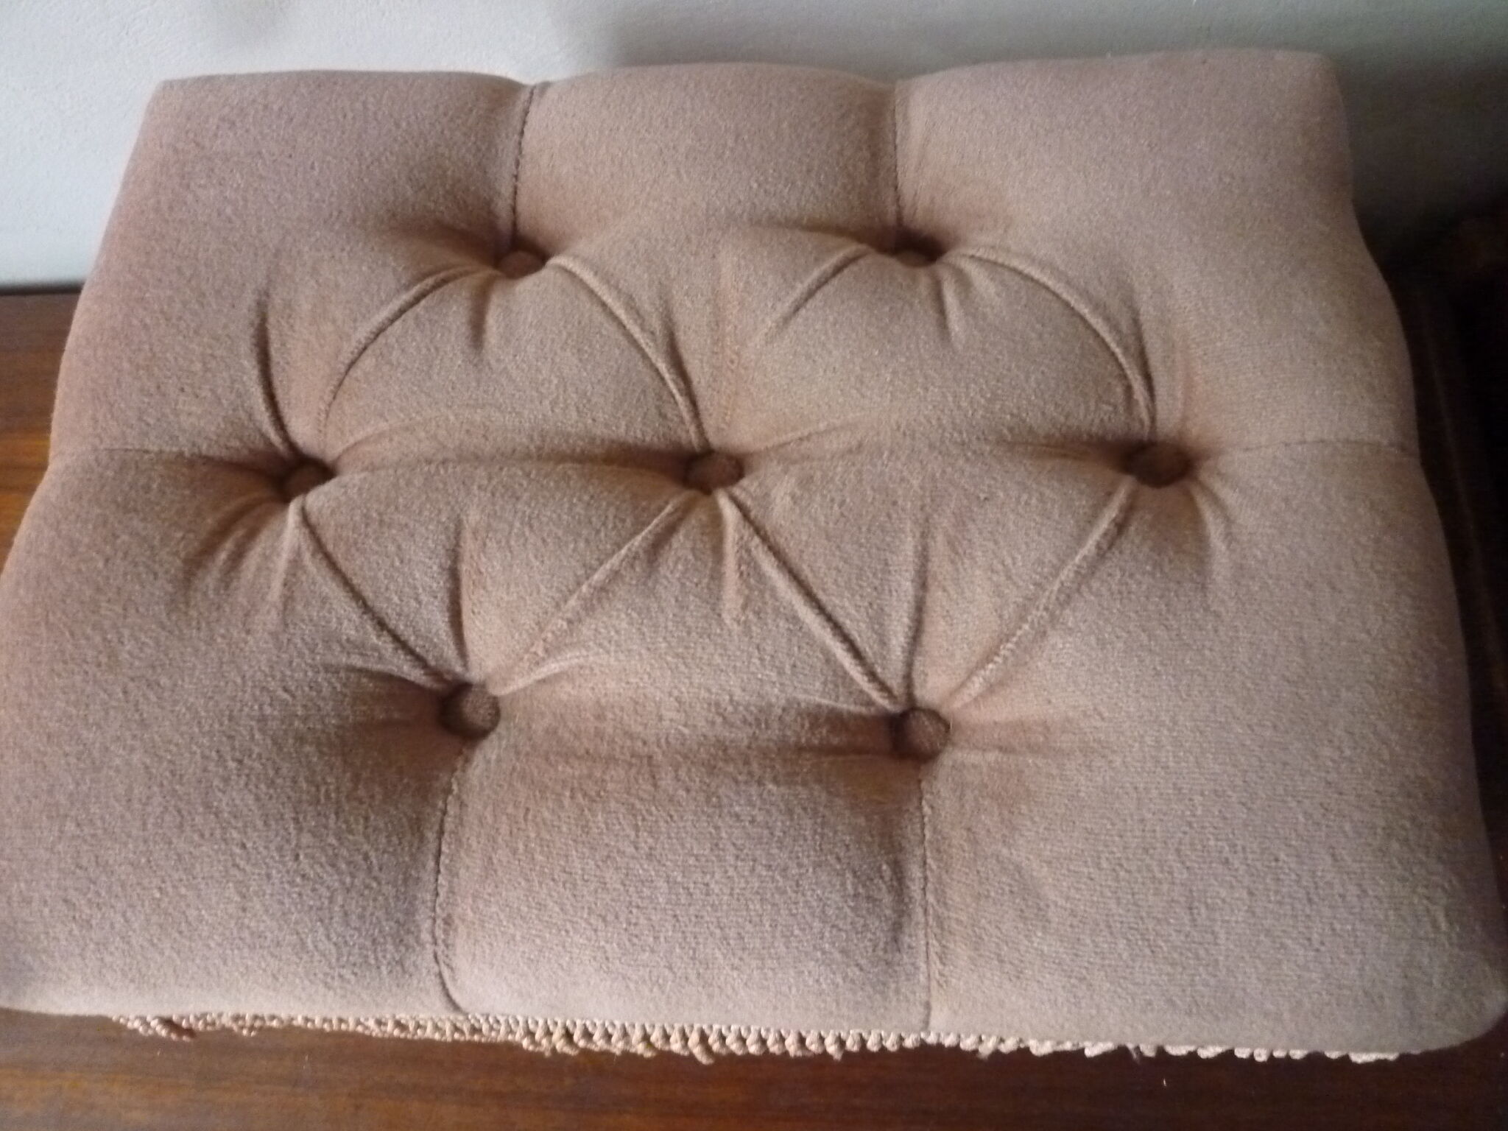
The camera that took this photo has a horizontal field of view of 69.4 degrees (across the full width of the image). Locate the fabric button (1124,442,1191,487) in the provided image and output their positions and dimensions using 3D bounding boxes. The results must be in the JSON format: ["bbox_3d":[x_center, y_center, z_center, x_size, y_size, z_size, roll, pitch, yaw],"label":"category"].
[{"bbox_3d":[0.130,-0.033,0.350,0.020,0.008,0.020,0,69,9],"label":"fabric button"}]

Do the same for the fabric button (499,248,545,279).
[{"bbox_3d":[-0.086,-0.112,0.405,0.020,0.008,0.020,0,69,9],"label":"fabric button"}]

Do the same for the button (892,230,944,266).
[{"bbox_3d":[0.058,-0.111,0.384,0.020,0.008,0.020,0,69,9],"label":"button"}]

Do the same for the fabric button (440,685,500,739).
[{"bbox_3d":[-0.093,0.048,0.356,0.020,0.008,0.020,0,69,9],"label":"fabric button"}]

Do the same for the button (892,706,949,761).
[{"bbox_3d":[0.051,0.052,0.335,0.020,0.008,0.020,0,69,9],"label":"button"}]

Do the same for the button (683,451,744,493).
[{"bbox_3d":[-0.014,-0.032,0.370,0.020,0.008,0.020,0,69,9],"label":"button"}]

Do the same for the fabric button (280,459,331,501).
[{"bbox_3d":[-0.162,-0.030,0.393,0.020,0.008,0.020,0,69,9],"label":"fabric button"}]

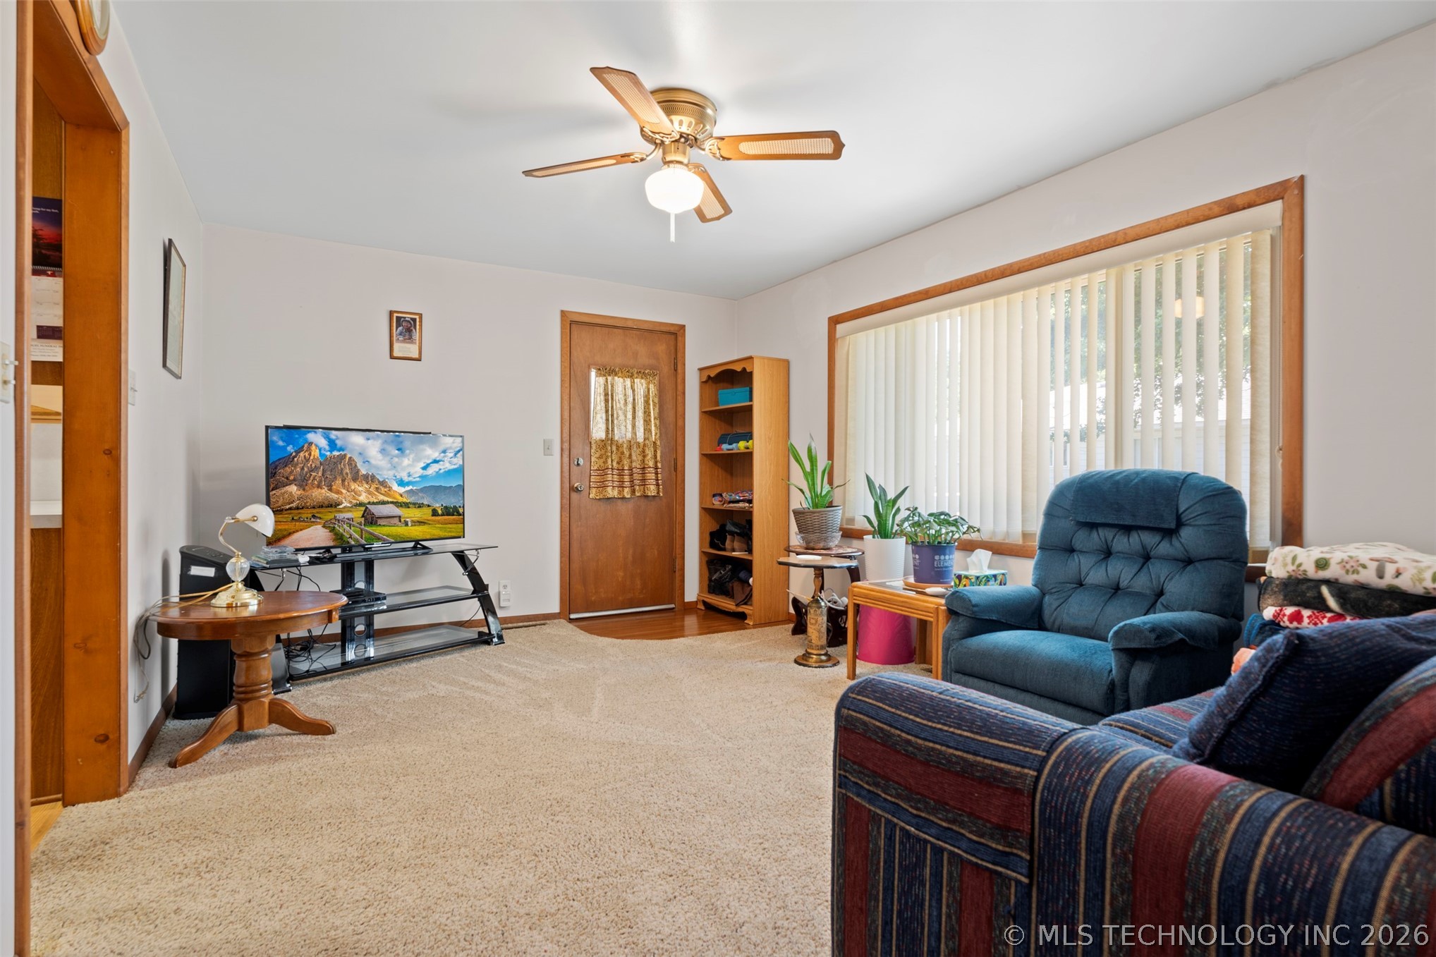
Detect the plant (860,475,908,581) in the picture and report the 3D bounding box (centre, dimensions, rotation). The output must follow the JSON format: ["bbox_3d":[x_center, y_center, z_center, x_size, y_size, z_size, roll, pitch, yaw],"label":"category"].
[{"bbox_3d":[0.914,0.271,3.720,0.260,0.600,0.260,0,0,0],"label":"plant"}]

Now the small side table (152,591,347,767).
[{"bbox_3d":[-1.796,0.736,2.650,0.630,0.485,0.630,0,0,-32],"label":"small side table"}]

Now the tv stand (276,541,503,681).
[{"bbox_3d":[-1.856,0.703,3.717,0.550,0.540,1.330,0,0,38],"label":"tv stand"}]

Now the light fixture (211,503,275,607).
[{"bbox_3d":[-1.890,0.297,2.707,0.210,0.395,0.220,0,0,-32],"label":"light fixture"}]

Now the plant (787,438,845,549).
[{"bbox_3d":[0.591,0.086,4.070,0.330,0.655,0.340,0,0,0],"label":"plant"}]

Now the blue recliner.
[{"bbox_3d":[1.345,0.481,2.417,0.840,1.020,0.780,0,0,-32],"label":"blue recliner"}]

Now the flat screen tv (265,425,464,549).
[{"bbox_3d":[-1.863,0.051,3.669,0.070,0.610,1.029,0,0,39],"label":"flat screen tv"}]

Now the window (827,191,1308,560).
[{"bbox_3d":[1.365,-0.331,3.356,0.060,1.404,2.448,0,0,-32],"label":"window"}]

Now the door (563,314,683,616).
[{"bbox_3d":[-0.663,-0.085,4.889,0.937,2.124,0.080,0,0,-29],"label":"door"}]

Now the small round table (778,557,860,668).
[{"bbox_3d":[0.541,0.713,3.673,0.430,0.550,0.430,0,0,-32],"label":"small round table"}]

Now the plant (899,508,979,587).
[{"bbox_3d":[1.073,0.319,3.310,0.350,0.370,0.360,0,0,0],"label":"plant"}]

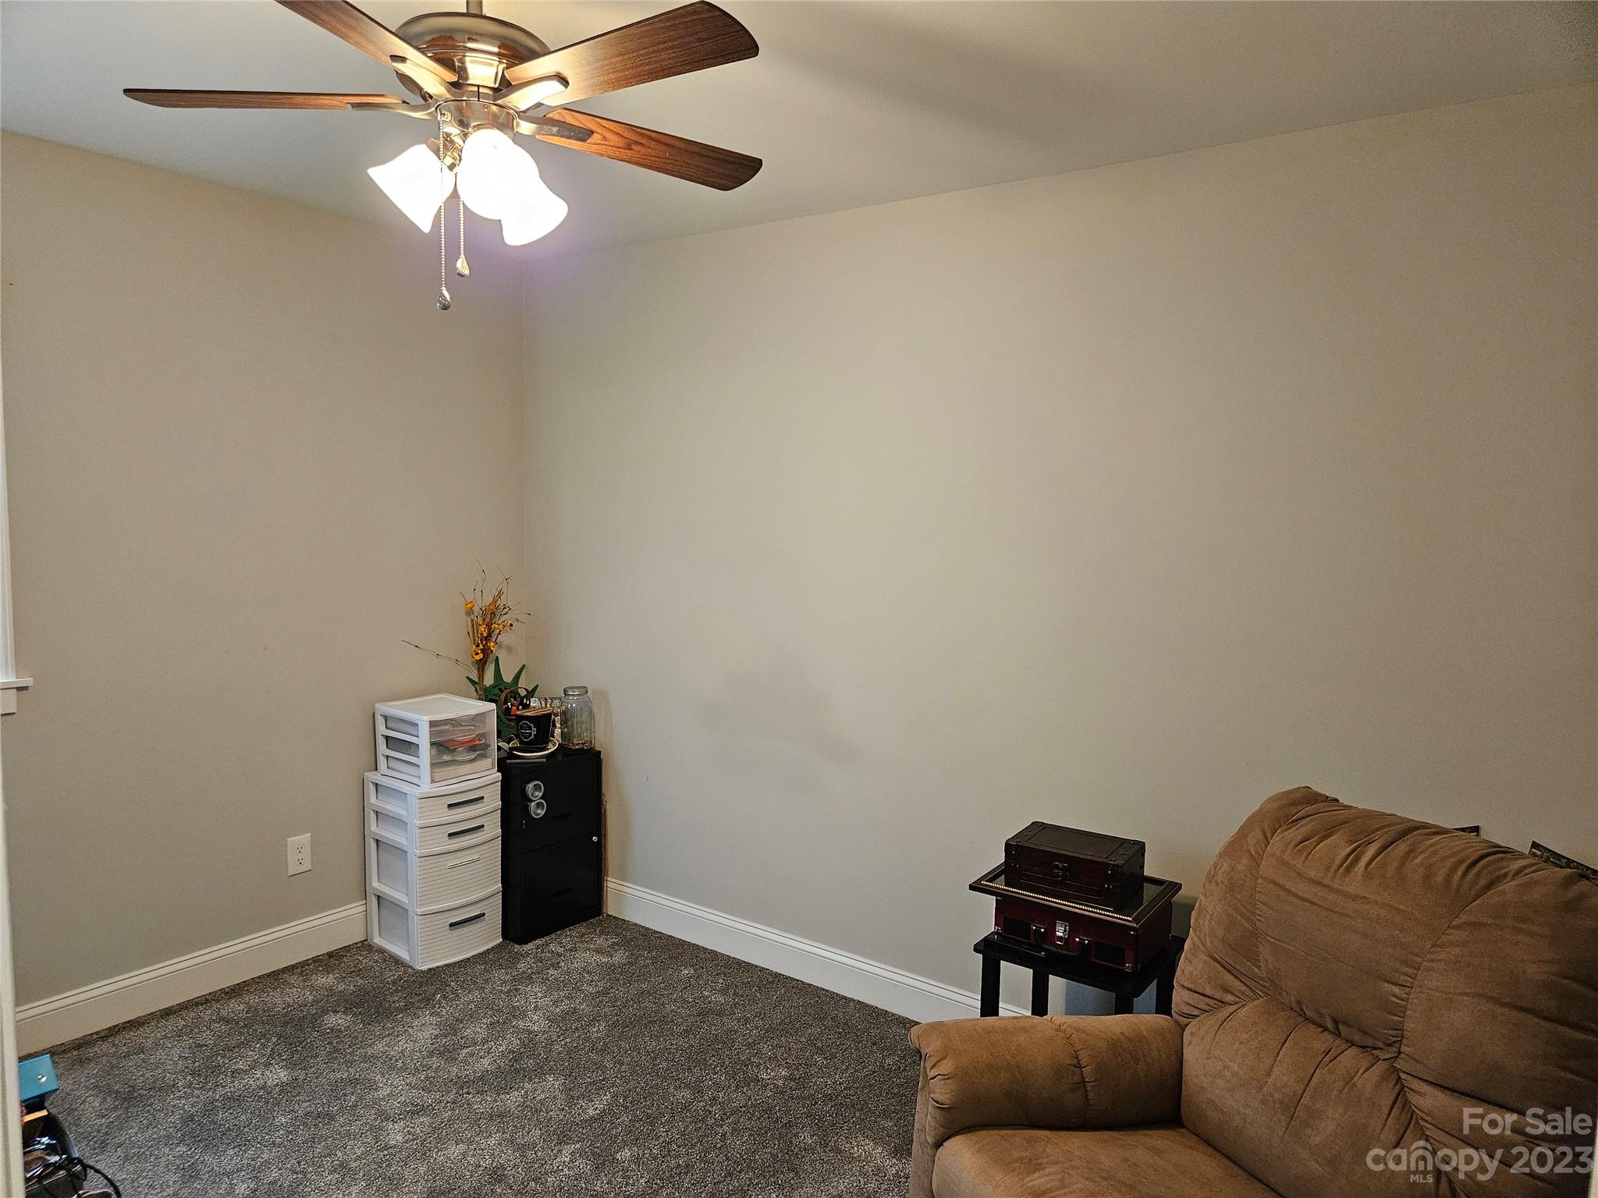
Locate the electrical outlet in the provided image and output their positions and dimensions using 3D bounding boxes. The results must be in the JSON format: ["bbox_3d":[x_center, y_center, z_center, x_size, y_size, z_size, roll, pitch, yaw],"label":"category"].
[{"bbox_3d":[-1.626,0.838,3.467,0.008,0.123,0.078,5,6,36],"label":"electrical outlet"}]

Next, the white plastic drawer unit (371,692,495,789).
[{"bbox_3d":[-1.231,0.480,3.633,0.291,0.237,0.278,5,6,34],"label":"white plastic drawer unit"}]

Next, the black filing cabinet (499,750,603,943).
[{"bbox_3d":[-1.016,0.863,3.917,0.457,0.620,0.356,6,6,39],"label":"black filing cabinet"}]

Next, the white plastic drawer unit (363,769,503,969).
[{"bbox_3d":[-1.243,0.893,3.646,0.356,0.595,0.314,6,6,39],"label":"white plastic drawer unit"}]

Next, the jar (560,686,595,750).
[{"bbox_3d":[-0.814,0.438,3.910,0.122,0.218,0.122,2,5,0],"label":"jar"}]

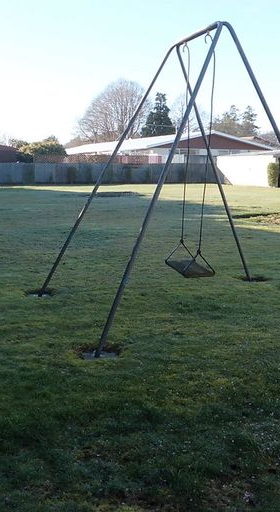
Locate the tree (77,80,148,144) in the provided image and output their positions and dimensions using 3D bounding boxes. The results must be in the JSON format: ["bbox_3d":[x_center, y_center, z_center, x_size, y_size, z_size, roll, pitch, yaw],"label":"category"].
[{"bbox_3d":[-3.618,-17.415,74.149,9.400,12.400,9.400,1,9,0],"label":"tree"}]

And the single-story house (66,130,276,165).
[{"bbox_3d":[1.702,-9.751,54.130,12.000,4.200,19.000,-4,10,-25],"label":"single-story house"}]

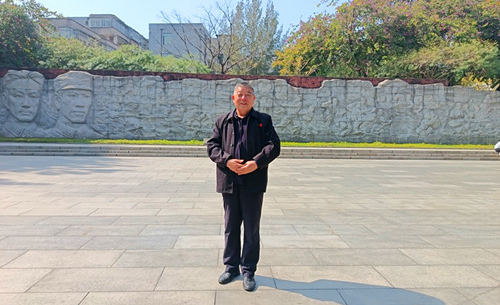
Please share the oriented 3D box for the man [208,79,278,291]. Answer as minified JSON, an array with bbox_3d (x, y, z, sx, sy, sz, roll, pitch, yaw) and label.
[{"bbox_3d":[-0.055,0.272,2.910,0.600,1.700,0.360,1,5,5],"label":"man"}]

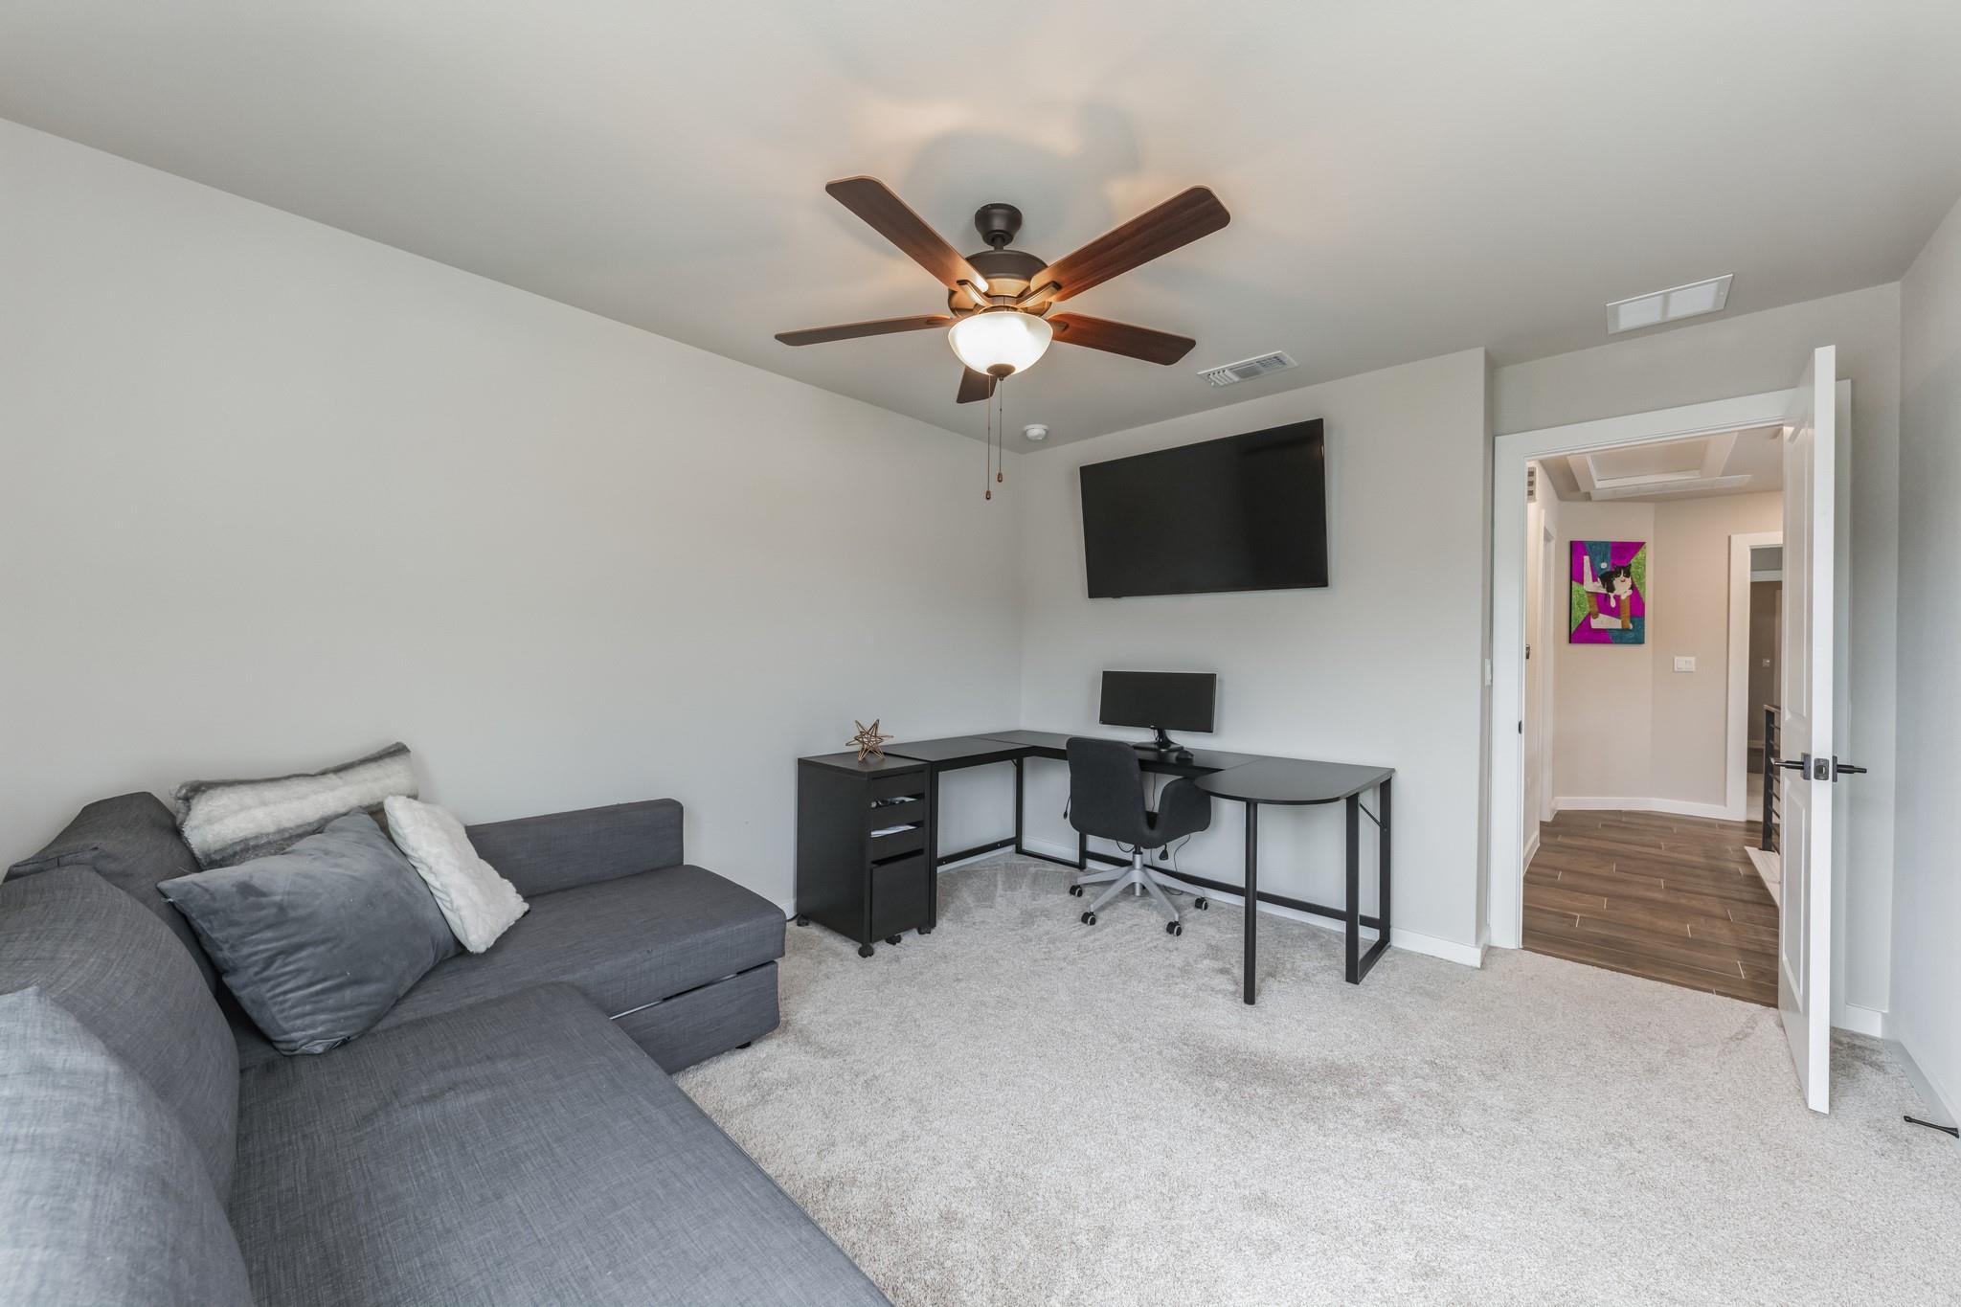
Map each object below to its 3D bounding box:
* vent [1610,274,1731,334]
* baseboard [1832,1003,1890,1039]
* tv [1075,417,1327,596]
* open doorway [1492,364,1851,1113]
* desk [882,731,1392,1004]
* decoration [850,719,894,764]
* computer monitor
[{"bbox_3d":[2.362,-1.184,2.439,0.297,0.020,0.297,1,0,42],"label":"vent"},{"bbox_3d":[2.889,1.203,2.309,0.105,0.090,0.020,1,0,42],"label":"baseboard"},{"bbox_3d":[1.047,-0.650,3.473,1.230,0.710,0.060,1,8,42],"label":"tv"},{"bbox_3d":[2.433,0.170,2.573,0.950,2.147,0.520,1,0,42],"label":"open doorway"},{"bbox_3d":[0.582,0.854,3.183,1.990,0.760,1.210,1,0,42],"label":"desk"},{"bbox_3d":[-0.497,0.386,3.218,0.200,0.185,0.190,0,0,-9],"label":"decoration"},{"bbox_3d":[0.857,0.284,3.486,0.615,0.375,0.190,1,0,42],"label":"computer monitor"}]

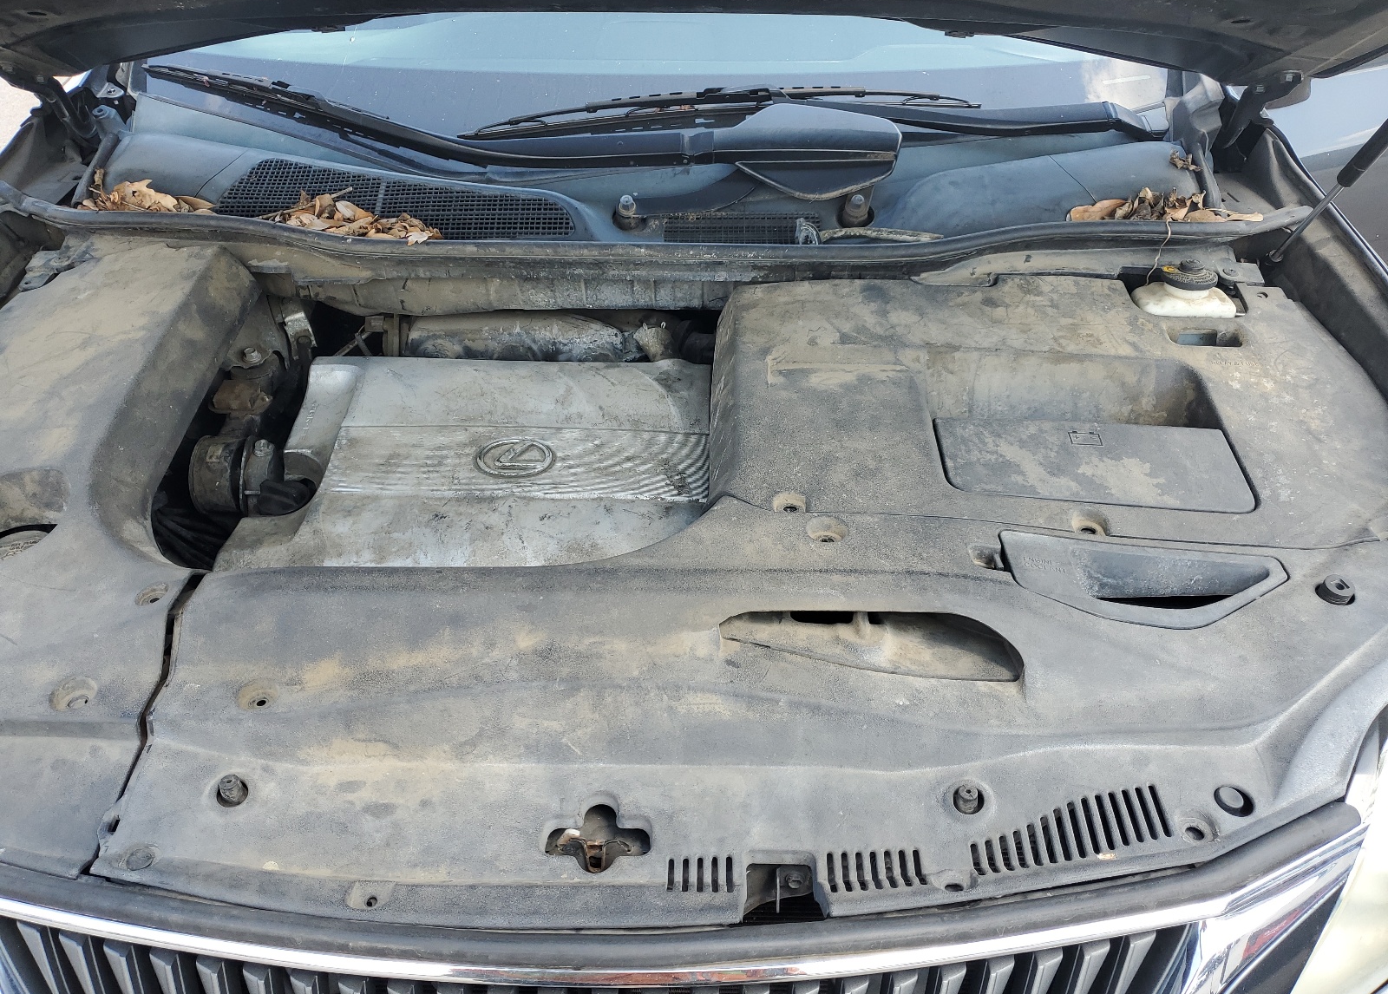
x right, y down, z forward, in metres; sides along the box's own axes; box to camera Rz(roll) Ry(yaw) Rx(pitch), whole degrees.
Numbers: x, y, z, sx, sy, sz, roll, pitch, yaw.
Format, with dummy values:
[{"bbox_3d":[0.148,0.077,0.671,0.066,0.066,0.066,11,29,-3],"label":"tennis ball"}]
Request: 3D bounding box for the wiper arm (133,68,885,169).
[{"bbox_3d":[-0.314,-0.479,1.301,1.125,0.076,0.195,12,41,15],"label":"wiper arm"}]

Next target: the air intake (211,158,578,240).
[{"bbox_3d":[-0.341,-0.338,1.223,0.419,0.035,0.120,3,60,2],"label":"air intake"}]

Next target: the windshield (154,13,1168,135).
[{"bbox_3d":[-0.048,-0.770,1.449,1.480,0.170,0.950,0,71,0],"label":"windshield"}]

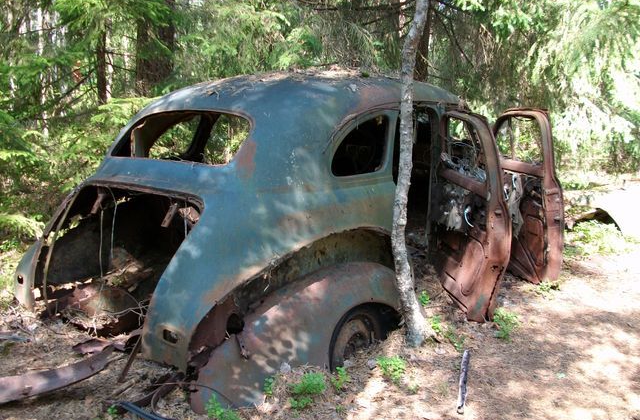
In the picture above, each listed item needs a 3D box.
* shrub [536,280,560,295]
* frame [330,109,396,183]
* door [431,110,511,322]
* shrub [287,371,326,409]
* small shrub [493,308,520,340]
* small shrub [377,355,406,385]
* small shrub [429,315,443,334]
[{"bbox_3d":[1.557,0.520,4.037,0.156,0.076,0.140,4,10,21],"label":"shrub"},{"bbox_3d":[0.247,-0.372,3.364,0.090,0.410,0.560,1,8,37],"label":"frame"},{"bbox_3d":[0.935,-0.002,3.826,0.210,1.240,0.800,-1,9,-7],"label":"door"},{"bbox_3d":[-0.059,0.771,2.575,0.165,0.143,0.150,0,9,-1],"label":"shrub"},{"bbox_3d":[1.044,0.633,3.326,0.149,0.154,0.140,3,10,18],"label":"small shrub"},{"bbox_3d":[0.339,0.747,2.813,0.136,0.117,0.130,1,9,7],"label":"small shrub"},{"bbox_3d":[0.667,0.657,3.423,0.077,0.101,0.080,2,9,11],"label":"small shrub"}]

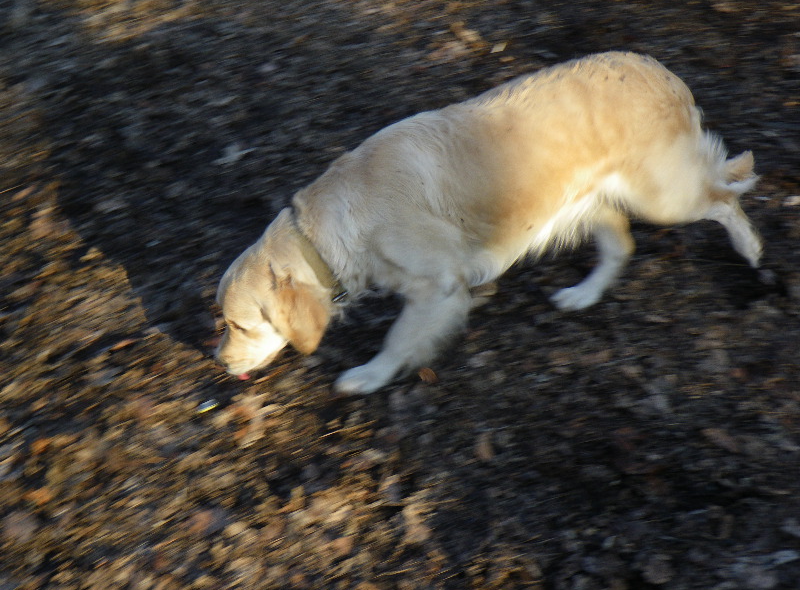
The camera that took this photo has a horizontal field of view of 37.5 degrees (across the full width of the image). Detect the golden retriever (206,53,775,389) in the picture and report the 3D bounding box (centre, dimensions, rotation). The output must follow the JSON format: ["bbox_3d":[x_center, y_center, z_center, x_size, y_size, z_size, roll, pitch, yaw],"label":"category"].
[{"bbox_3d":[0.183,-0.166,2.172,1.110,0.540,0.320,-14,40,-14],"label":"golden retriever"}]

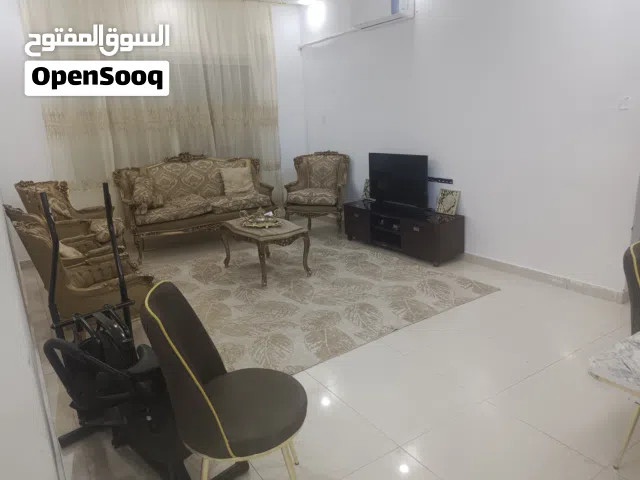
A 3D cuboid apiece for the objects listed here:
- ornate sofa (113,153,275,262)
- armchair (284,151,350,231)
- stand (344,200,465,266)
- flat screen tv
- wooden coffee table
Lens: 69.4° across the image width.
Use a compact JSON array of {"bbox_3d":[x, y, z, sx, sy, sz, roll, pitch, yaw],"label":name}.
[{"bbox_3d":[-1.367,-0.432,5.182,1.680,1.050,0.700,-12,19,-31],"label":"ornate sofa"},{"bbox_3d":[0.002,-0.557,5.501,0.690,1.010,0.680,2,17,14],"label":"armchair"},{"bbox_3d":[0.844,-0.129,4.952,0.385,0.430,1.330,-14,20,-34],"label":"stand"},{"bbox_3d":[0.838,-0.646,4.995,0.080,0.540,0.880,-13,19,-34],"label":"flat screen tv"},{"bbox_3d":[-0.517,0.082,4.372,0.530,0.450,0.830,-13,19,-34],"label":"wooden coffee table"}]

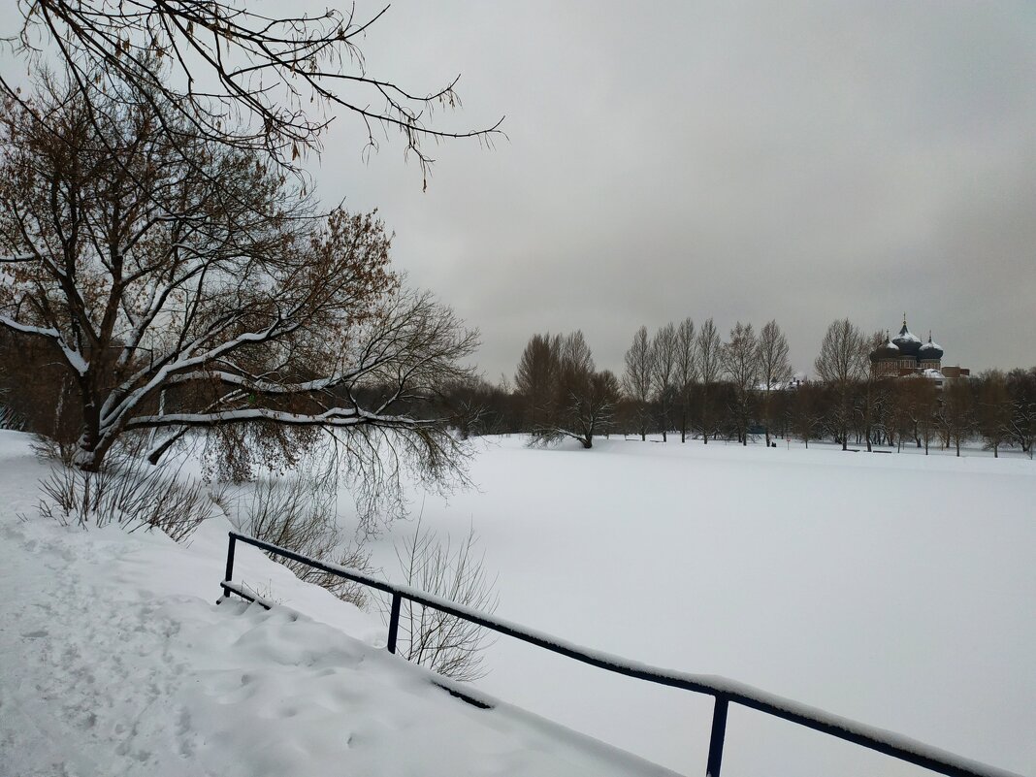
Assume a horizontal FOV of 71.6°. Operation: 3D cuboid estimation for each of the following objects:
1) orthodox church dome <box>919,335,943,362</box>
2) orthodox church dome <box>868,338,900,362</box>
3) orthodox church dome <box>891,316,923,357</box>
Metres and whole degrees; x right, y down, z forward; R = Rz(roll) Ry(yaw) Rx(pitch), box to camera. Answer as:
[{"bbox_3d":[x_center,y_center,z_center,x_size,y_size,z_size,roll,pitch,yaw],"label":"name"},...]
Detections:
[{"bbox_3d":[184.550,-18.230,321.330,9.600,12.150,9.600,-2,-4,30],"label":"orthodox church dome"},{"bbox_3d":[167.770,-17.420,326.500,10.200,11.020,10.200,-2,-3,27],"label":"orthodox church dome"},{"bbox_3d":[179.230,-23.760,331.960,12.500,18.830,12.500,-2,-4,28],"label":"orthodox church dome"}]

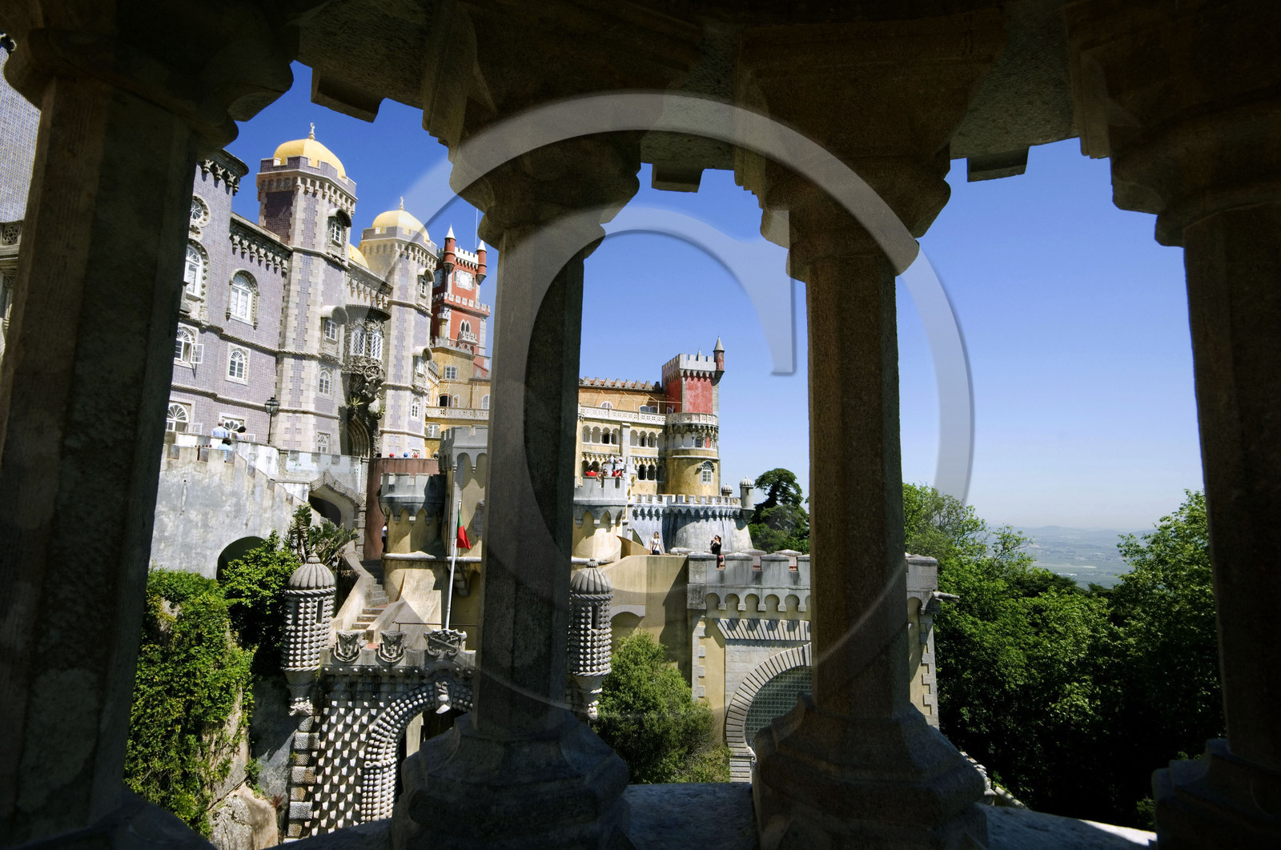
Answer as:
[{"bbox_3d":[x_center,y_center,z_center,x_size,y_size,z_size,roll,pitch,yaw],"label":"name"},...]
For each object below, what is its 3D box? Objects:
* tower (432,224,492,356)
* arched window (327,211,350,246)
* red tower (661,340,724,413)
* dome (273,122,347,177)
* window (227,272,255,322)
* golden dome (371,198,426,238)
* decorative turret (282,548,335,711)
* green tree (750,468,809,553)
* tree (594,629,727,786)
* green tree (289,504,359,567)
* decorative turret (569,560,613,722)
[{"bbox_3d":[-23.280,-15.734,80.064,6.200,15.700,6.200,-5,-10,40],"label":"tower"},{"bbox_3d":[-17.621,-11.397,37.423,0.500,1.800,1.500,0,-7,6],"label":"arched window"},{"bbox_3d":[5.655,-4.737,71.090,5.000,9.200,5.700,3,-8,-19],"label":"red tower"},{"bbox_3d":[-19.660,-16.170,38.186,3.800,3.800,3.800,0,-7,6],"label":"dome"},{"bbox_3d":[-20.325,-6.549,32.666,0.300,2.650,1.850,0,-7,6],"label":"window"},{"bbox_3d":[-18.406,-15.850,49.457,4.100,3.540,4.100,3,-8,-11],"label":"golden dome"},{"bbox_3d":[-9.391,5.900,18.000,1.250,4.450,1.250,1,-7,0],"label":"decorative turret"},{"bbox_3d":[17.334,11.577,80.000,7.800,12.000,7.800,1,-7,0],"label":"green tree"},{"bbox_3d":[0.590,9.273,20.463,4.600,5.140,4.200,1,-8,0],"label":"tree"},{"bbox_3d":[-10.966,4.218,22.110,2.400,2.900,2.300,1,-8,0],"label":"green tree"},{"bbox_3d":[-1.327,5.814,17.385,1.220,4.180,1.220,1,-8,0],"label":"decorative turret"}]

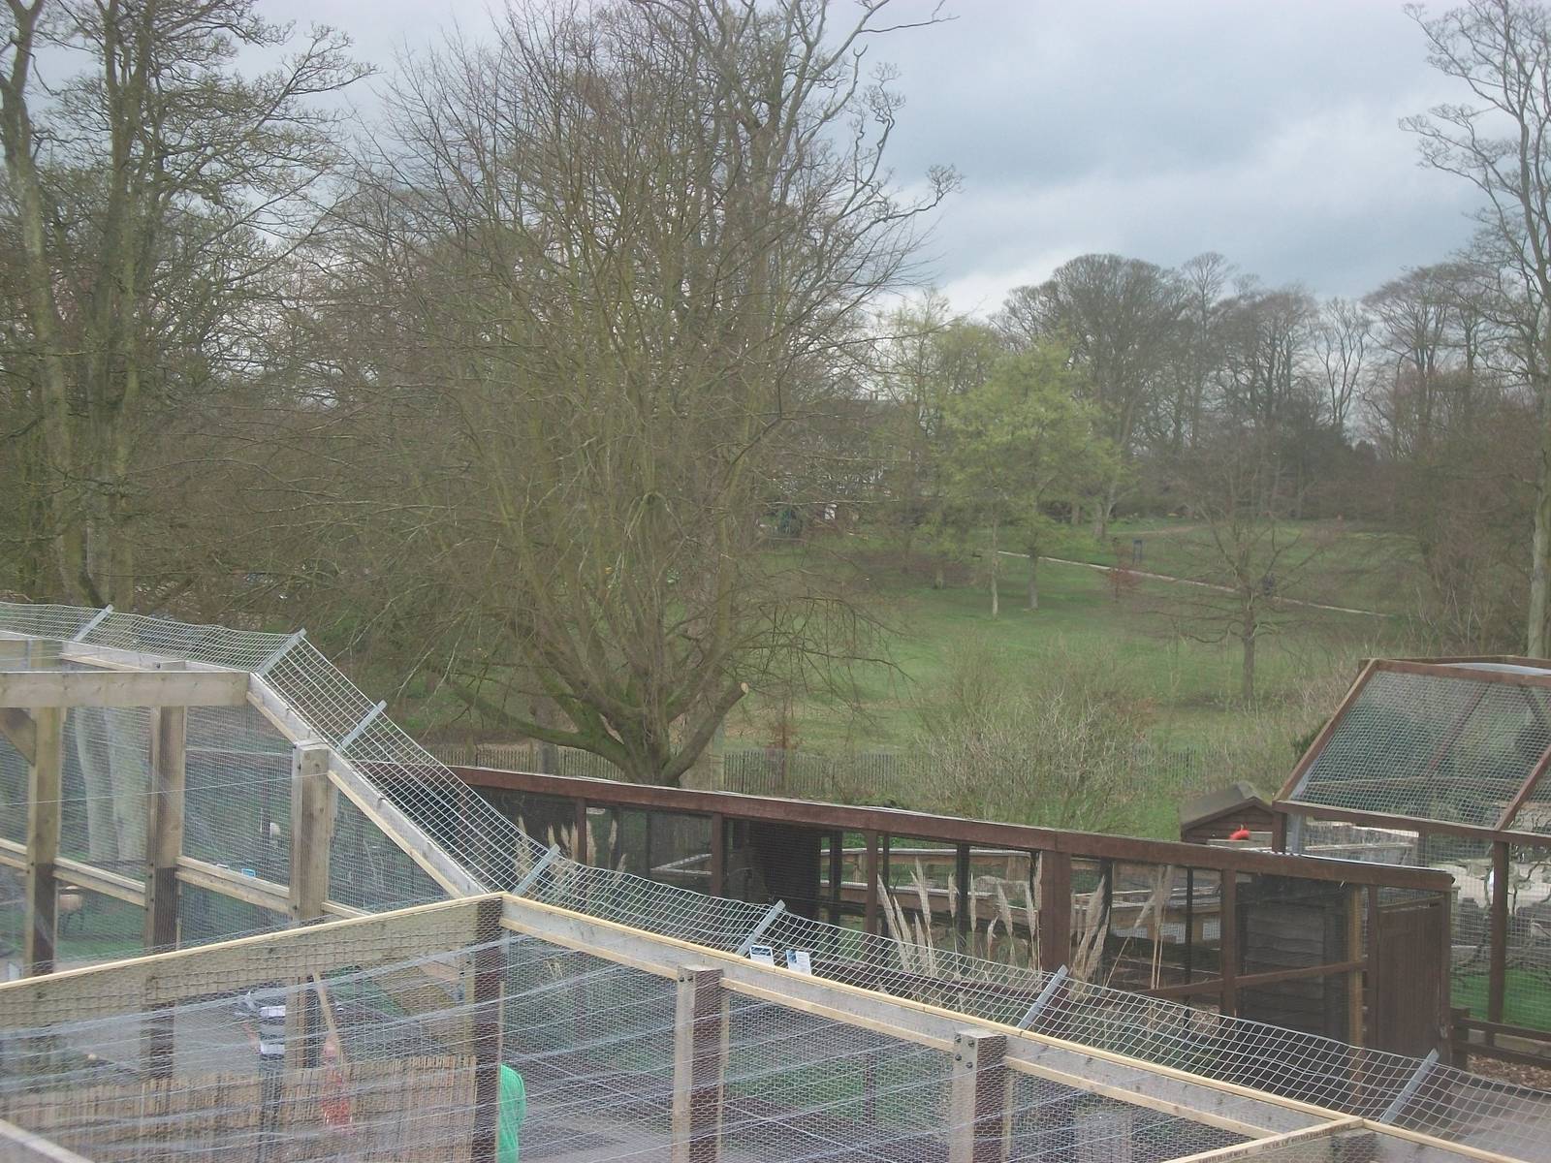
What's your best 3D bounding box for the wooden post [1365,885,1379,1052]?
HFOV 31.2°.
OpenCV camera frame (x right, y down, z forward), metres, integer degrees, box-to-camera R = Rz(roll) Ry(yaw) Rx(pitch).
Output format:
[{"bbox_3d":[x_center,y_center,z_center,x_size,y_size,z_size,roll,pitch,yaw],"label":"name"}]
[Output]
[{"bbox_3d":[5.413,3.743,25.200,0.100,2.000,0.100,-1,3,-43],"label":"wooden post"}]

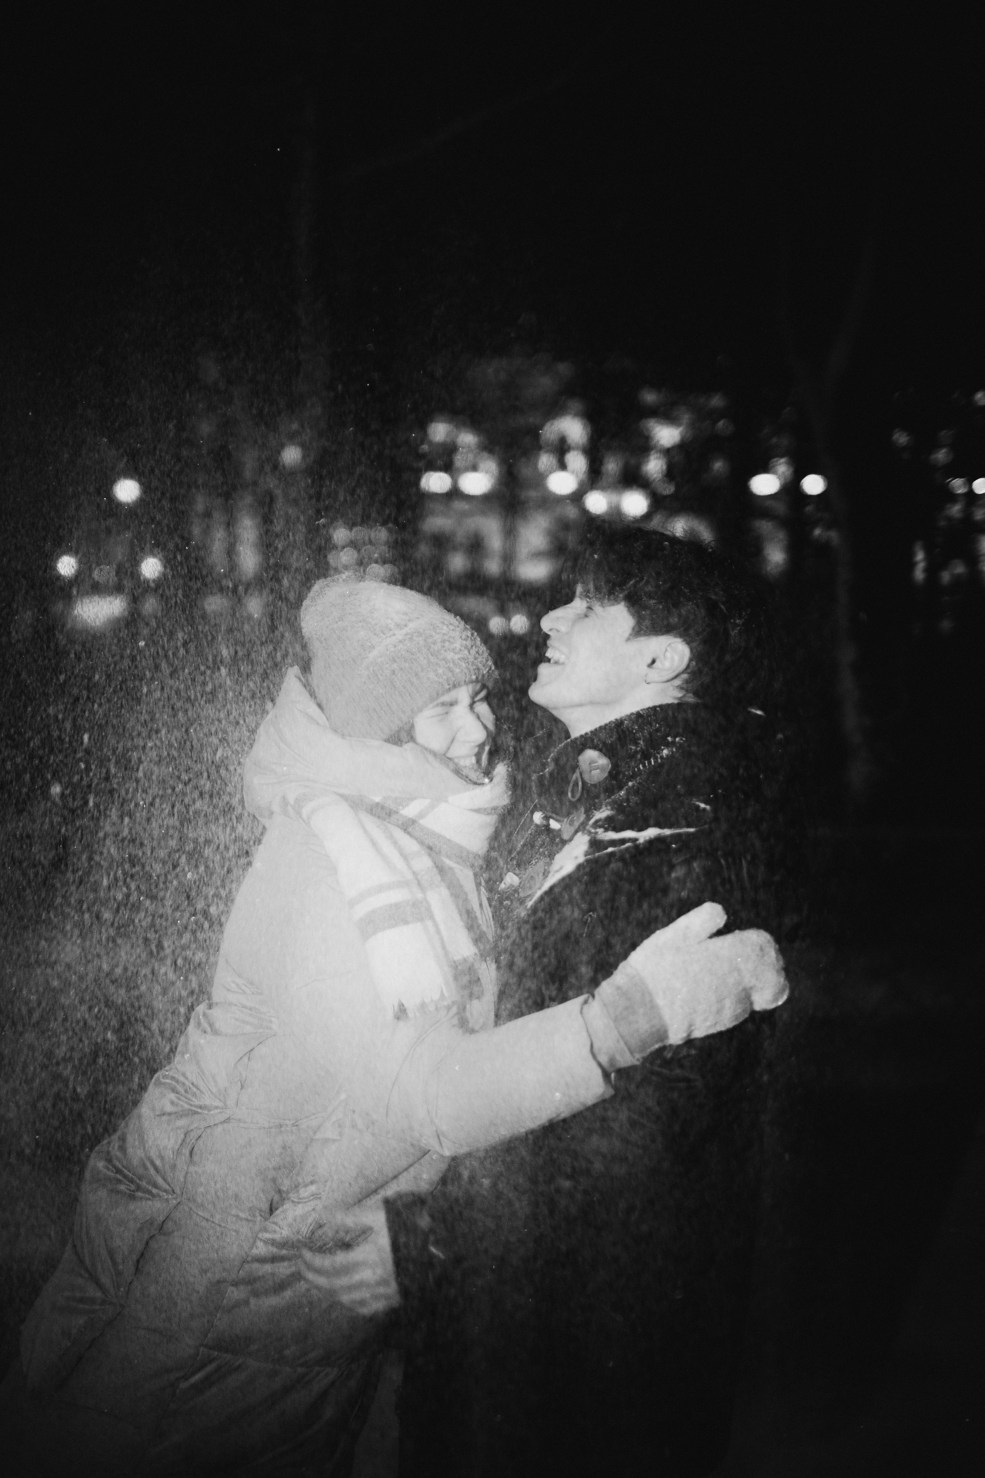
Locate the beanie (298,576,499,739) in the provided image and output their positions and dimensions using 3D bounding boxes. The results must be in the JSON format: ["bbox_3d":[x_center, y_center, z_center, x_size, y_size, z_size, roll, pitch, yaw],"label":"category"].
[{"bbox_3d":[-0.107,-0.089,2.420,0.195,0.190,0.175,-16,7,39],"label":"beanie"}]

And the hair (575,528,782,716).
[{"bbox_3d":[0.204,-0.132,2.420,0.235,0.200,0.195,22,0,-3],"label":"hair"}]

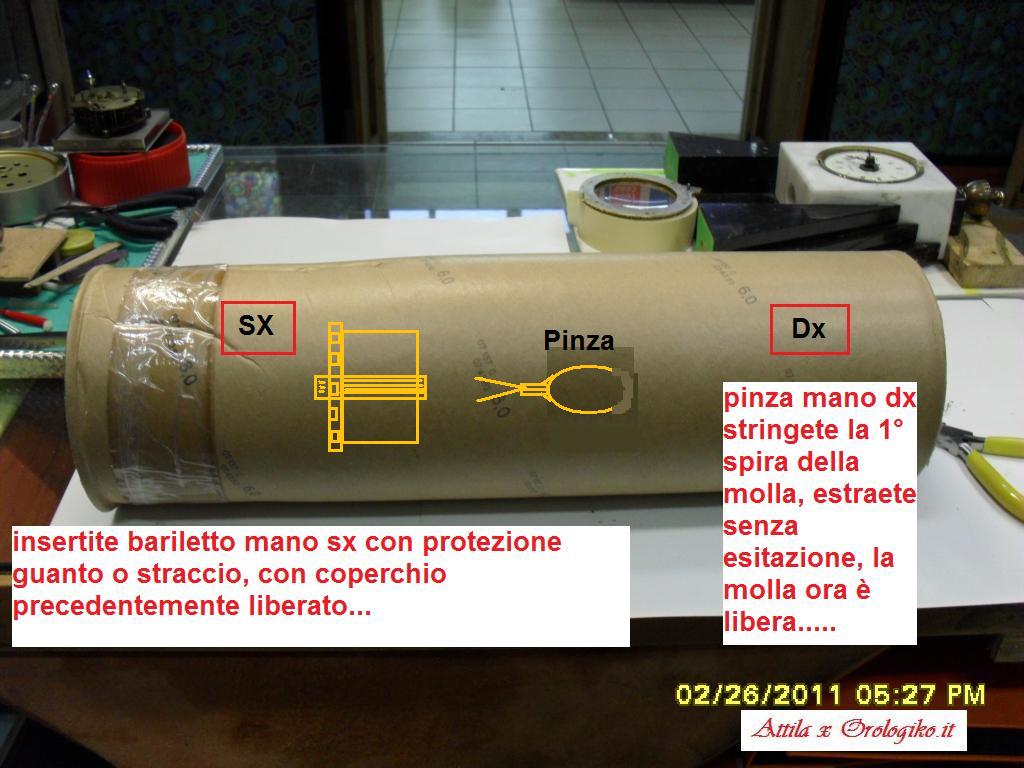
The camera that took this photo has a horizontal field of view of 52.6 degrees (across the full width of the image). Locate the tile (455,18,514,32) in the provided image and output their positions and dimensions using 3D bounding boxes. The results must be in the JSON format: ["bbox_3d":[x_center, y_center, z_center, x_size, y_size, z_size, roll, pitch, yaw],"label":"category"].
[{"bbox_3d":[-0.140,-1.859,5.406,0.307,0.010,0.307,0,32,-3],"label":"tile"}]

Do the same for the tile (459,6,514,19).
[{"bbox_3d":[-0.150,-2.004,5.609,0.304,0.010,0.304,0,32,-3],"label":"tile"}]

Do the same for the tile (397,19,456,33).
[{"bbox_3d":[-0.442,-1.840,5.339,0.304,0.010,0.304,0,32,-3],"label":"tile"}]

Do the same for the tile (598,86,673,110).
[{"bbox_3d":[0.551,-1.258,4.598,0.320,0.010,0.320,0,32,-3],"label":"tile"}]

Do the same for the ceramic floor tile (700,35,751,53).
[{"bbox_3d":[1.089,-1.684,5.151,0.304,0.010,0.304,0,32,-3],"label":"ceramic floor tile"}]

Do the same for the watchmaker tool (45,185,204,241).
[{"bbox_3d":[-0.363,-0.159,0.972,0.140,0.020,0.100,-7,33,-12],"label":"watchmaker tool"}]

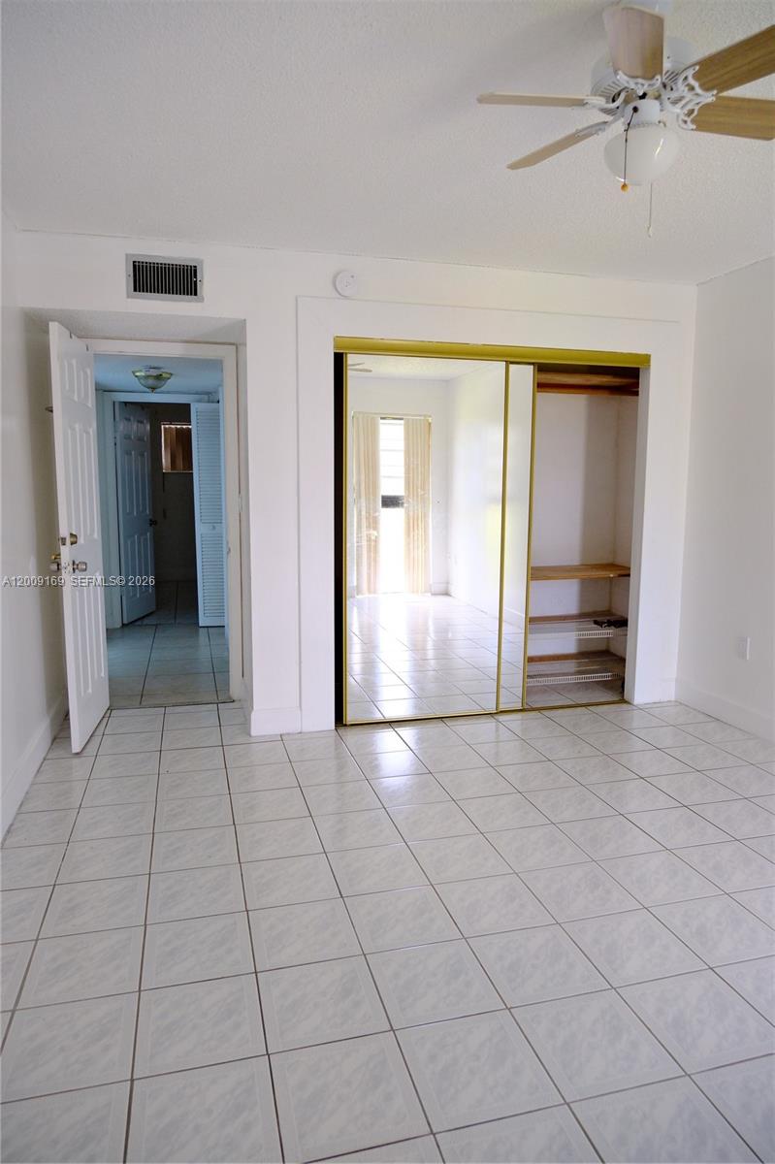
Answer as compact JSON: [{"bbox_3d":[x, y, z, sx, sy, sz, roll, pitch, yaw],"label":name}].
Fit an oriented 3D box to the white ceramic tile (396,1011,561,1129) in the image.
[{"bbox_3d":[0.200,1.114,1.709,0.298,0.010,0.298,-2,8,-15],"label":"white ceramic tile"}]

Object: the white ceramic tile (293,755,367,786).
[{"bbox_3d":[-0.276,0.883,3.463,0.300,0.010,0.300,-2,8,-15],"label":"white ceramic tile"}]

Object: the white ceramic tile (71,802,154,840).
[{"bbox_3d":[-1.071,0.946,2.924,0.300,0.010,0.300,-2,8,-15],"label":"white ceramic tile"}]

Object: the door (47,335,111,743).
[{"bbox_3d":[-1.594,-0.223,3.891,0.037,2.042,0.760,-1,8,-10],"label":"door"}]

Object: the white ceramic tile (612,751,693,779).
[{"bbox_3d":[1.263,0.871,3.545,0.298,0.010,0.298,-2,8,-15],"label":"white ceramic tile"}]

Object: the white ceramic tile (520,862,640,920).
[{"bbox_3d":[0.627,1.019,2.449,0.300,0.010,0.300,-2,8,-15],"label":"white ceramic tile"}]

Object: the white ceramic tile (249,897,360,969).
[{"bbox_3d":[-0.249,1.046,2.213,0.300,0.010,0.300,-2,8,-15],"label":"white ceramic tile"}]

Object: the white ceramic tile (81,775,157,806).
[{"bbox_3d":[-1.159,0.913,3.241,0.302,0.010,0.302,-2,8,-15],"label":"white ceramic tile"}]

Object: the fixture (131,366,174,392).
[{"bbox_3d":[-1.669,-1.431,5.292,0.277,0.170,0.277,-2,8,-15],"label":"fixture"}]

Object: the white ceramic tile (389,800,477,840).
[{"bbox_3d":[0.176,0.952,2.958,0.300,0.010,0.300,-2,8,-15],"label":"white ceramic tile"}]

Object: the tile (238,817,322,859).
[{"bbox_3d":[-0.407,0.965,2.786,0.298,0.010,0.298,-2,8,-15],"label":"tile"}]

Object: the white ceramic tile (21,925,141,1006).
[{"bbox_3d":[-0.832,1.062,2.051,0.298,0.010,0.298,-2,8,-15],"label":"white ceramic tile"}]

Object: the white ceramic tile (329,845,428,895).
[{"bbox_3d":[-0.037,0.996,2.575,0.298,0.010,0.298,-2,8,-15],"label":"white ceramic tile"}]

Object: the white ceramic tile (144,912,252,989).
[{"bbox_3d":[-0.543,1.056,2.139,0.300,0.010,0.300,-2,8,-15],"label":"white ceramic tile"}]

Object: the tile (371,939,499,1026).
[{"bbox_3d":[0.121,1.075,1.998,0.298,0.010,0.298,-2,8,-15],"label":"tile"}]

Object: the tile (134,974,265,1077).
[{"bbox_3d":[-0.465,1.101,1.857,0.302,0.010,0.302,-2,8,-15],"label":"tile"}]

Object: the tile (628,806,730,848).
[{"bbox_3d":[1.133,0.962,2.896,0.300,0.010,0.300,-2,8,-15],"label":"tile"}]

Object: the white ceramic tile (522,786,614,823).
[{"bbox_3d":[0.765,0.938,3.130,0.302,0.010,0.302,-2,8,-15],"label":"white ceramic tile"}]

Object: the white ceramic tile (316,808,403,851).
[{"bbox_3d":[-0.117,0.965,2.893,0.302,0.010,0.302,-2,8,-15],"label":"white ceramic tile"}]

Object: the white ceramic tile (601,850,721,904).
[{"bbox_3d":[0.924,1.016,2.544,0.302,0.010,0.302,-2,8,-15],"label":"white ceramic tile"}]

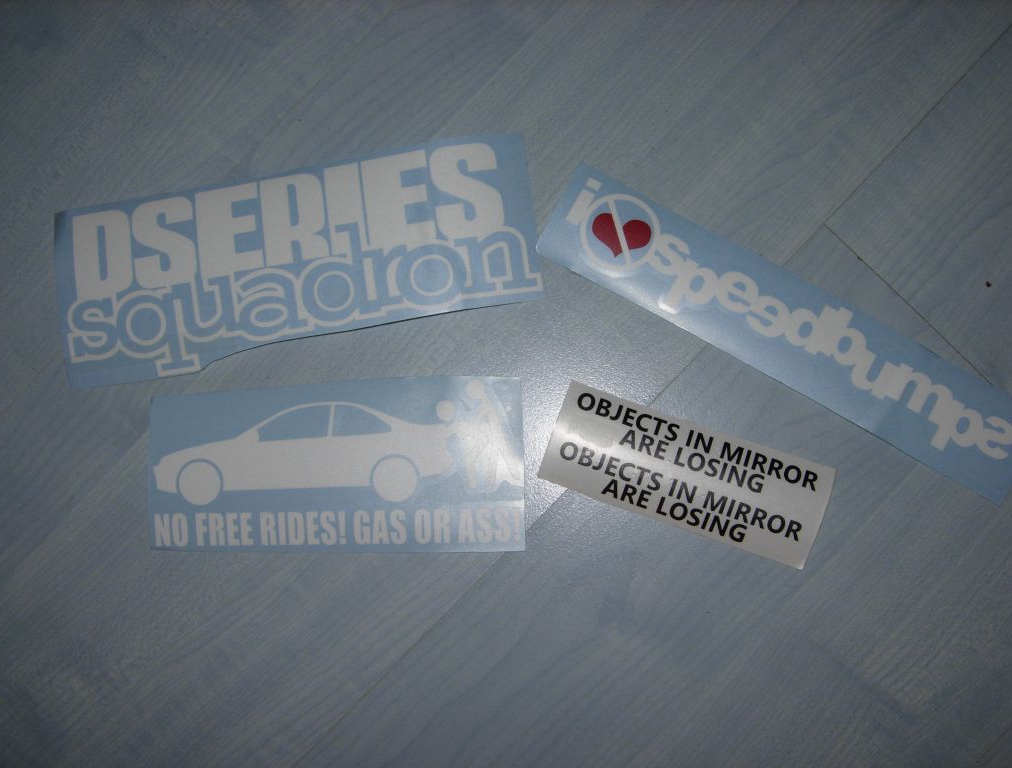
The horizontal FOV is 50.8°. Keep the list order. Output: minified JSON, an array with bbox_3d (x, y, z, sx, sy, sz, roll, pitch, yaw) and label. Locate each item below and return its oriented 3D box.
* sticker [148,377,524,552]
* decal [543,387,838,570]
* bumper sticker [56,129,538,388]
[{"bbox_3d":[-0.069,0.034,0.428,0.152,0.002,0.069,-2,86,4],"label":"sticker"},{"bbox_3d":[0.071,0.035,0.419,0.110,0.002,0.041,19,87,5],"label":"decal"},{"bbox_3d":[-0.086,-0.052,0.436,0.202,0.002,0.074,-10,85,3],"label":"bumper sticker"}]

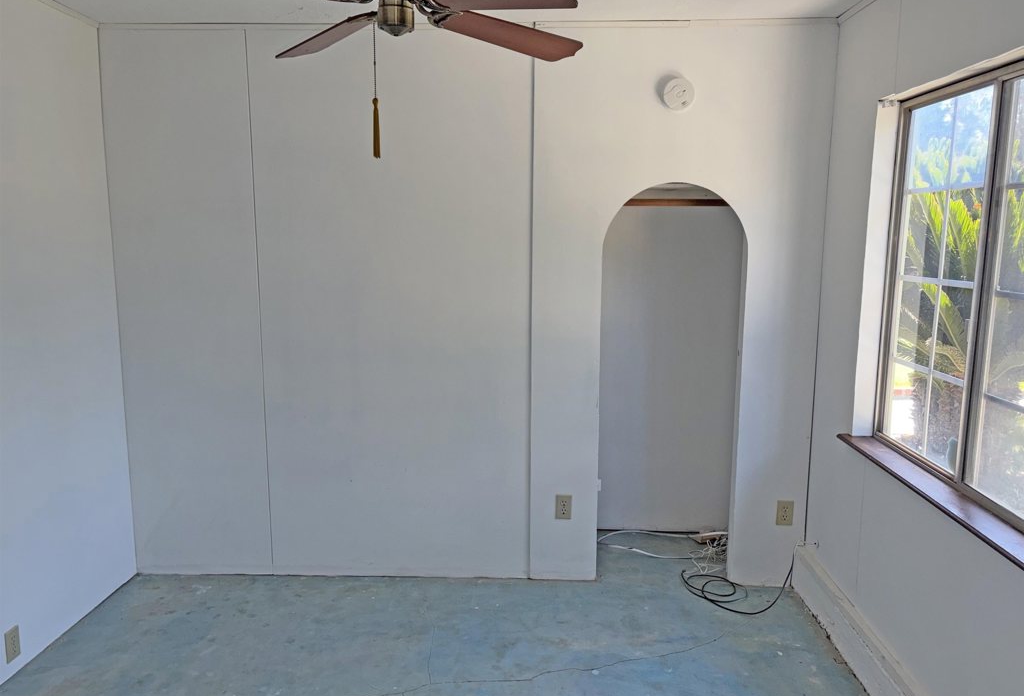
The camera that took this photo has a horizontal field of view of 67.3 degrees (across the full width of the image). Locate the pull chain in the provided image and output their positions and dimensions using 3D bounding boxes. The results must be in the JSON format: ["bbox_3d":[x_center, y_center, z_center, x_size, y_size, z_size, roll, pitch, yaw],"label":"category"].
[{"bbox_3d":[-0.313,-0.590,1.771,0.017,0.300,0.017,1,9,2],"label":"pull chain"}]

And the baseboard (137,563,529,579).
[{"bbox_3d":[-0.838,1.043,3.577,1.845,0.050,0.015,1,9,2],"label":"baseboard"}]

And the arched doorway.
[{"bbox_3d":[0.698,0.182,3.438,0.625,1.797,0.110,1,9,2],"label":"arched doorway"}]

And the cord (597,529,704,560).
[{"bbox_3d":[0.714,1.001,3.957,0.550,0.030,0.350,1,9,2],"label":"cord"}]

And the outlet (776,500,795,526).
[{"bbox_3d":[1.224,0.740,3.438,0.072,0.115,0.010,1,9,2],"label":"outlet"}]

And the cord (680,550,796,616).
[{"bbox_3d":[1.025,1.000,3.427,0.480,0.190,0.420,1,9,2],"label":"cord"}]

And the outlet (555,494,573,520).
[{"bbox_3d":[0.235,0.723,3.479,0.072,0.115,0.010,1,9,2],"label":"outlet"}]

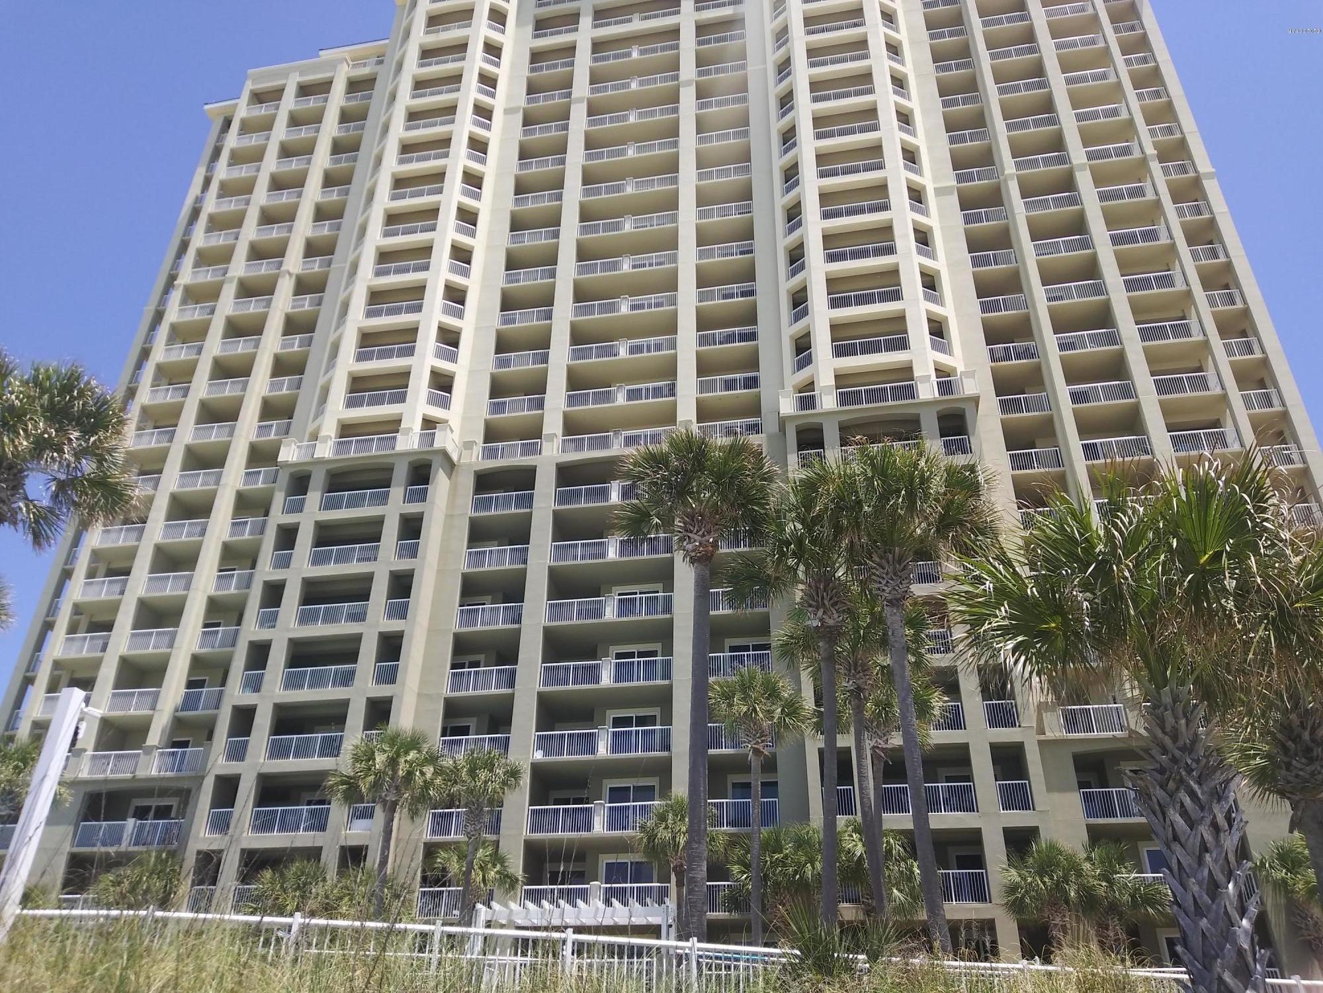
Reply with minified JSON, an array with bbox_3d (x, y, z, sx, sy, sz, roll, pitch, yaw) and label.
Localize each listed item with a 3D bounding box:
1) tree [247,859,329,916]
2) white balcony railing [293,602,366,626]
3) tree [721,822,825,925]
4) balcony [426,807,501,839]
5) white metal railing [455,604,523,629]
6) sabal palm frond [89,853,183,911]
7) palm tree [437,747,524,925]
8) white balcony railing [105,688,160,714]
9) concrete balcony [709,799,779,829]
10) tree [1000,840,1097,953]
[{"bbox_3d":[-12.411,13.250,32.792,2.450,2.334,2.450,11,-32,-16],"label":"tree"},{"bbox_3d":[-14.759,5.362,44.761,3.427,1.013,0.100,-5,-31,10],"label":"white balcony railing"},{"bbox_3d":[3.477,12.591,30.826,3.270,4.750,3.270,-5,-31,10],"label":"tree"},{"bbox_3d":[-7.724,13.383,40.130,3.099,1.200,1.500,-5,-31,10],"label":"balcony"},{"bbox_3d":[-7.456,5.233,43.194,3.005,1.039,0.100,-5,-31,10],"label":"white metal railing"},{"bbox_3d":[-17.946,13.195,33.822,2.750,1.924,2.750,15,-33,-22],"label":"sabal palm frond"},{"bbox_3d":[-6.120,11.873,31.611,3.062,7.500,3.062,-5,-31,10],"label":"palm tree"},{"bbox_3d":[-25.101,9.732,47.357,2.802,1.073,0.080,-5,-31,10],"label":"white balcony railing"},{"bbox_3d":[3.197,12.794,39.465,3.045,1.100,1.200,-5,-31,10],"label":"concrete balcony"},{"bbox_3d":[11.102,11.595,28.524,2.900,3.324,2.900,-10,-32,17],"label":"tree"}]

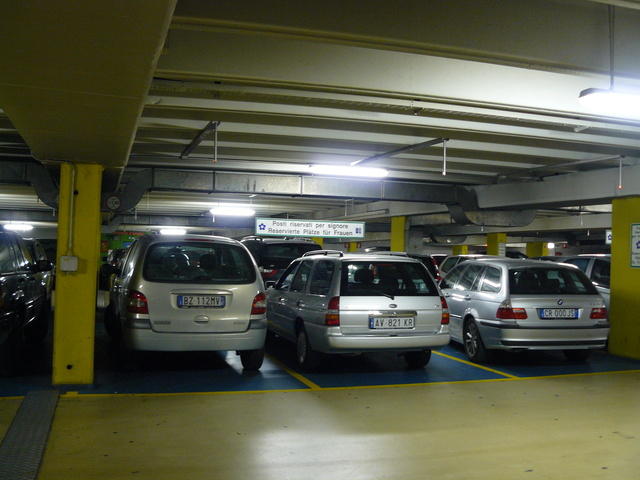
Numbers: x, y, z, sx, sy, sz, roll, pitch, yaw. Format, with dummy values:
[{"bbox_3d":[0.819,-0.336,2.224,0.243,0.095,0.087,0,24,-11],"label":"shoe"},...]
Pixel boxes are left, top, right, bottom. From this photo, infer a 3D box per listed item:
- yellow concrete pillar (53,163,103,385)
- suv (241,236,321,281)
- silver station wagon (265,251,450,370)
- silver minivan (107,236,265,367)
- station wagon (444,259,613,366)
[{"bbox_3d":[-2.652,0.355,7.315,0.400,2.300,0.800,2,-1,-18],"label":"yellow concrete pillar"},{"bbox_3d":[-1.163,0.823,15.030,1.860,1.710,4.600,2,-1,-18],"label":"suv"},{"bbox_3d":[0.190,0.886,9.411,1.710,1.460,4.300,2,-1,-17],"label":"silver station wagon"},{"bbox_3d":[-1.967,0.738,9.065,1.730,1.630,4.170,2,-1,-20],"label":"silver minivan"},{"bbox_3d":[2.612,0.988,10.524,1.750,1.420,4.480,2,-1,-11],"label":"station wagon"}]

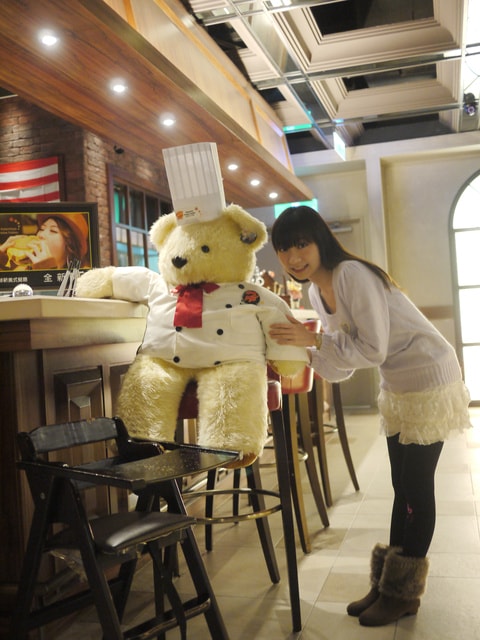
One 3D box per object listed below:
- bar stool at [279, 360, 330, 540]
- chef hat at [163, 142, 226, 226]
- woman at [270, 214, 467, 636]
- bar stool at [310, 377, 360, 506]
[{"bbox_3d":[0.137,0.514,3.436,0.540,1.000,0.460,-4,-1,16],"label":"bar stool"},{"bbox_3d":[-0.154,-0.480,2.620,0.200,0.285,0.180,-10,0,25],"label":"chef hat"},{"bbox_3d":[0.435,0.300,2.460,0.640,1.370,0.450,-3,-1,-23],"label":"woman"},{"bbox_3d":[0.355,0.509,4.203,0.540,1.000,0.460,-4,-1,24],"label":"bar stool"}]

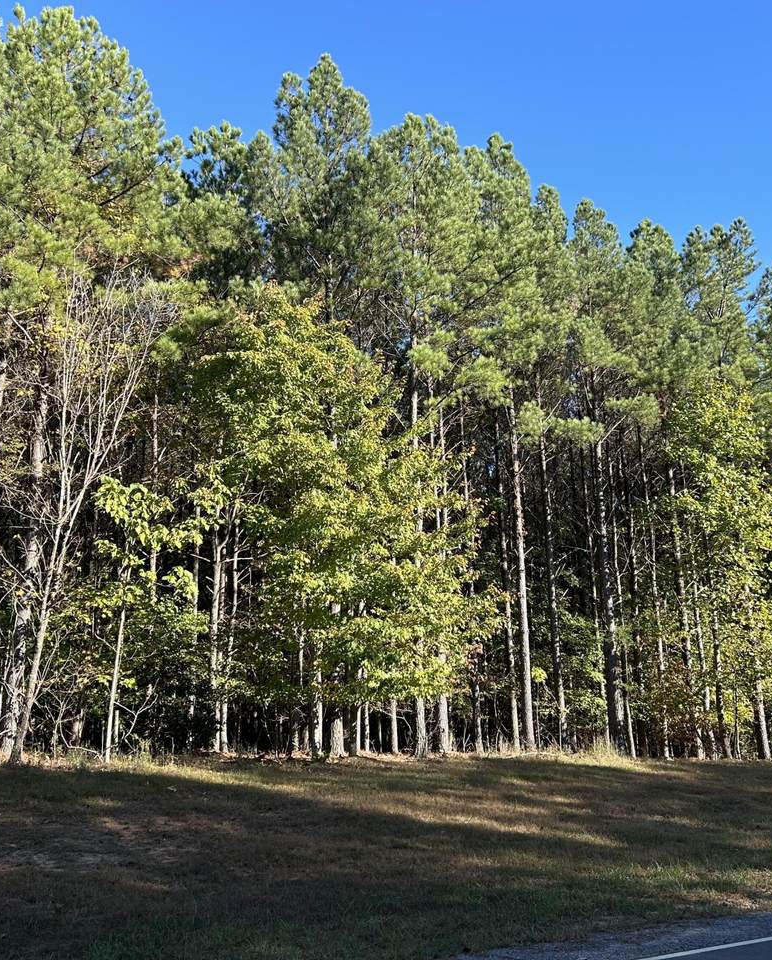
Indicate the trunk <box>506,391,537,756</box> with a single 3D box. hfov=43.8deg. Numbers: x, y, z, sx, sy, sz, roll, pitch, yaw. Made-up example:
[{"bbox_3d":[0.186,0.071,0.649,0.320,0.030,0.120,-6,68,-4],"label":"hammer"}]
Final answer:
[{"bbox_3d":[3.975,2.589,28.311,0.304,10.355,0.260,-1,-15,0],"label":"trunk"}]

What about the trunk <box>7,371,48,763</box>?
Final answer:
[{"bbox_3d":[-8.837,1.851,23.722,0.438,9.650,0.340,-1,-15,0],"label":"trunk"}]

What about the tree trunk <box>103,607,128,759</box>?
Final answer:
[{"bbox_3d":[-6.050,4.480,21.437,0.256,3.452,0.130,-1,-15,0],"label":"tree trunk"}]

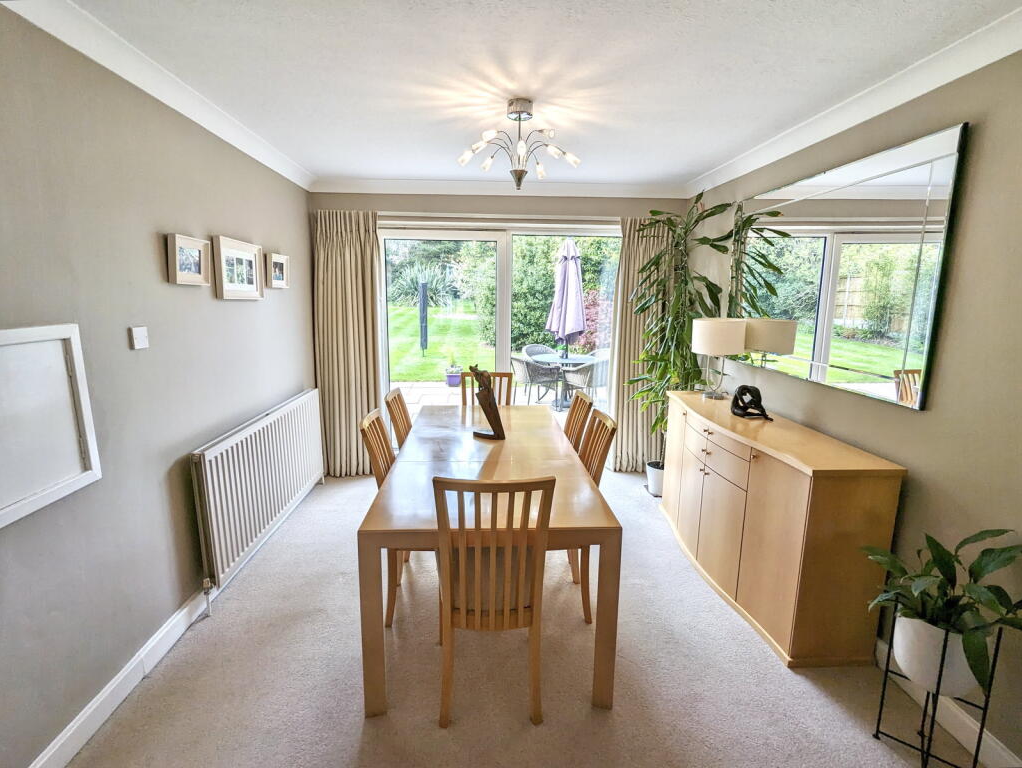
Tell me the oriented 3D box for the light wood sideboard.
[{"bbox_3d":[1.280,0.626,2.678,0.460,0.876,1.550,0,10,-4],"label":"light wood sideboard"}]

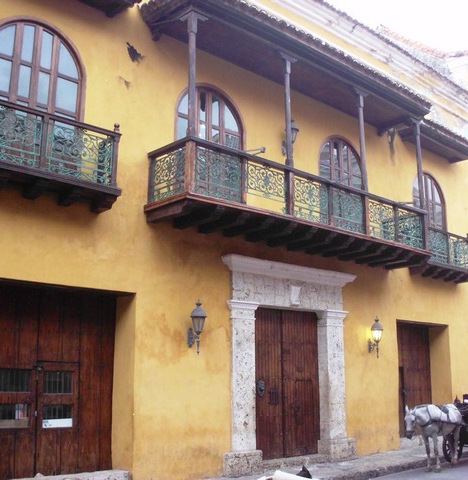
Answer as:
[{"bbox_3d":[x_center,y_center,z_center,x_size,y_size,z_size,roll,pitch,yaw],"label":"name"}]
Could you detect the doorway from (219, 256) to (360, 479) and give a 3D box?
[{"bbox_3d":[1.292,2.668,15.263,4.223,4.233,0.551,11,-16,-44],"label":"doorway"}]

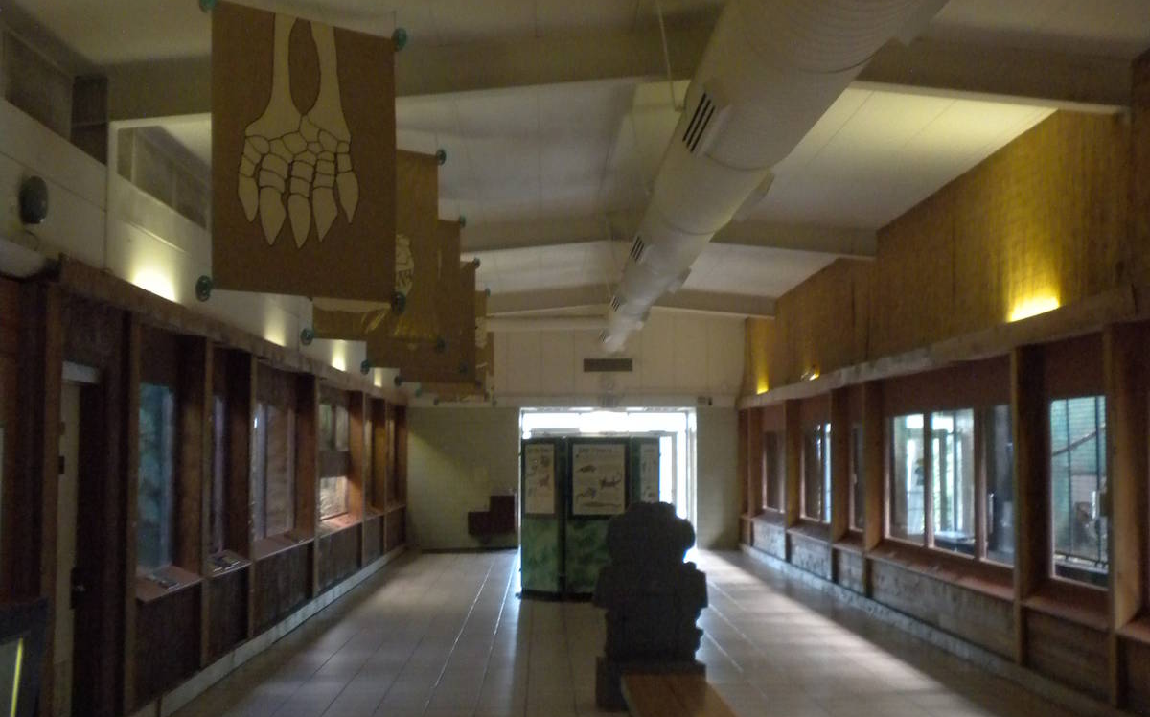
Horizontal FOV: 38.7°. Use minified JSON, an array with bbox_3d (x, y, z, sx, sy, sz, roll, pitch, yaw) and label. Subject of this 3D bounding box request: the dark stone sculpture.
[{"bbox_3d":[0.469,1.545,10.357,0.700,1.275,0.580,0,-3,-1],"label":"dark stone sculpture"}]

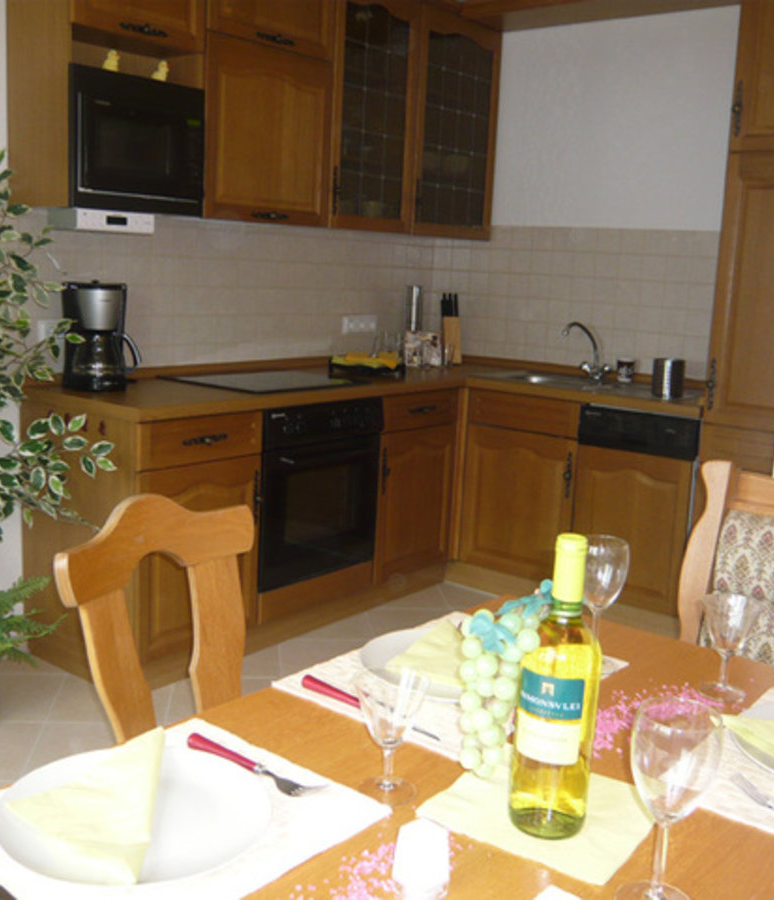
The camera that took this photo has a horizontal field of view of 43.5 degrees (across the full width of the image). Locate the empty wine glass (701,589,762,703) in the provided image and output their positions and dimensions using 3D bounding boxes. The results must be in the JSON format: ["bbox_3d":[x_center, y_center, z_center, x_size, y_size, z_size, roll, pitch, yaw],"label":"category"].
[{"bbox_3d":[0.448,0.260,1.277,0.076,0.128,0.076,7,11,20],"label":"empty wine glass"}]

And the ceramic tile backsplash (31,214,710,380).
[{"bbox_3d":[0.171,-0.532,3.327,1.553,0.595,2.169,11,13,37],"label":"ceramic tile backsplash"}]

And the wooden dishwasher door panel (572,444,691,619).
[{"bbox_3d":[0.873,0.281,3.494,0.452,0.550,0.025,11,14,40],"label":"wooden dishwasher door panel"}]

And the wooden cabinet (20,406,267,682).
[{"bbox_3d":[-0.777,0.263,3.104,0.565,0.832,0.481,11,13,37],"label":"wooden cabinet"}]

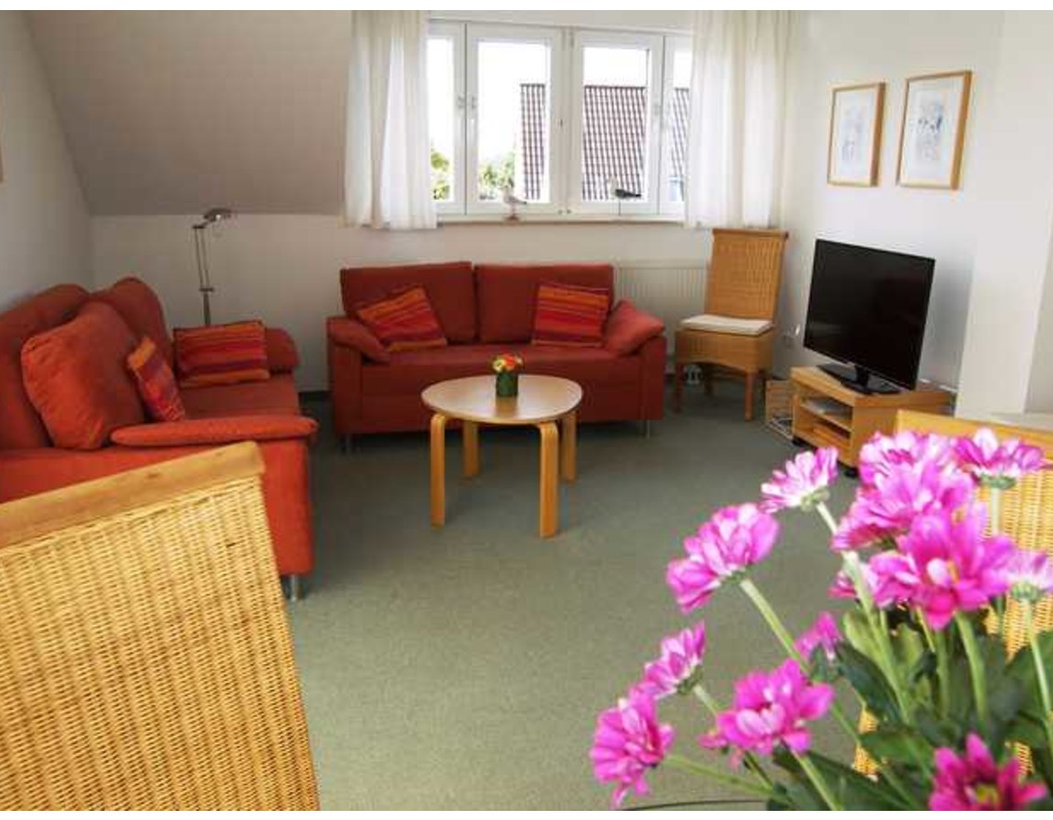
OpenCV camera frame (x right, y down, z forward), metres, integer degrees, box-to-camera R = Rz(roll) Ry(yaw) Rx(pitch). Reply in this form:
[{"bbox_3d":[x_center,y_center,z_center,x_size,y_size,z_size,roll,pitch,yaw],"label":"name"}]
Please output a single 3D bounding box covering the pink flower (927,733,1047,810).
[{"bbox_3d":[0.282,0.228,0.520,0.068,0.042,0.068,0,41,0],"label":"pink flower"}]

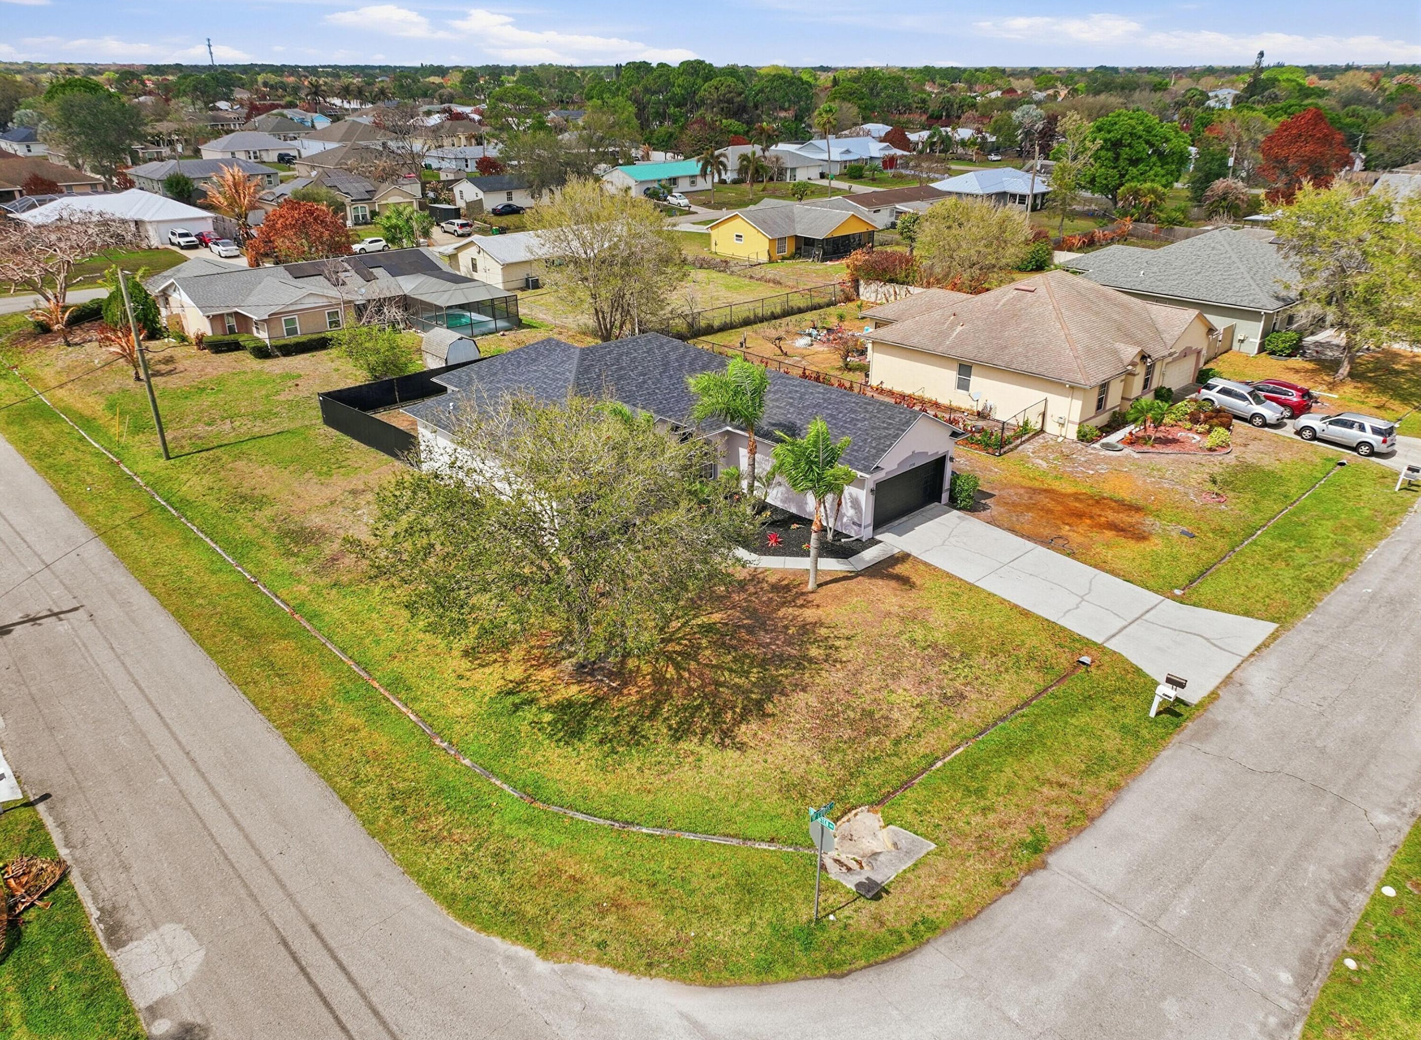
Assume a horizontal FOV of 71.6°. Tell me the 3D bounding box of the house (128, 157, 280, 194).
[{"bbox_3d":[-78.561,-53.463,152.313,17.100,4.900,16.380,-21,32,-38],"label":"house"}]

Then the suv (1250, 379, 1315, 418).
[{"bbox_3d":[31.964,-7.157,56.212,1.890,1.690,4.780,-21,35,-38],"label":"suv"}]

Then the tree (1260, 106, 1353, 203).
[{"bbox_3d":[84.181,-51.516,139.543,11.600,12.200,11.600,0,25,0],"label":"tree"}]

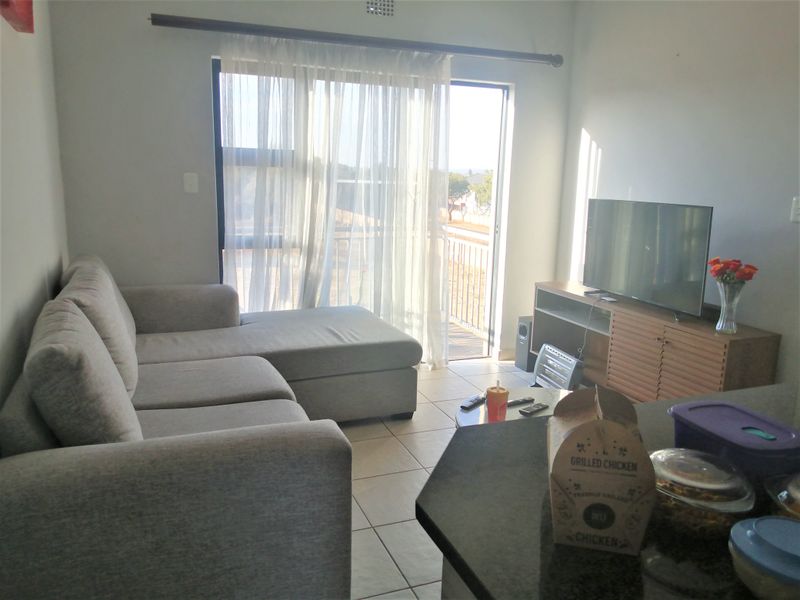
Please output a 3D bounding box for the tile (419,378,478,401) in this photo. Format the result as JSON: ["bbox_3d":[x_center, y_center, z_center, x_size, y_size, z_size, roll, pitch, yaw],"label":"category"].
[{"bbox_3d":[0.329,0.614,4.101,0.400,0.010,0.400,-3,12,-21],"label":"tile"}]

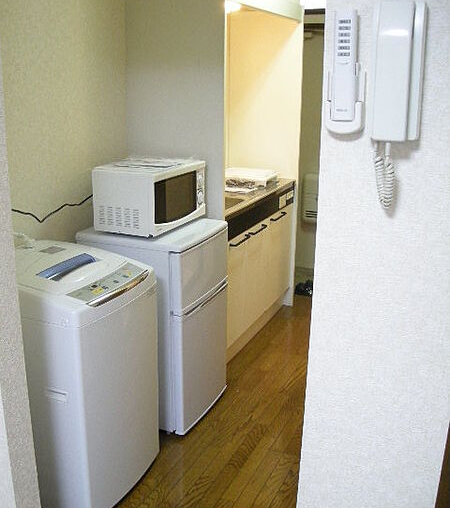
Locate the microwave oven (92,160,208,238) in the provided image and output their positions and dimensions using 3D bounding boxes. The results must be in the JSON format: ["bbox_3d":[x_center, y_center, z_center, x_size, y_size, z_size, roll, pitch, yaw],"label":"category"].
[{"bbox_3d":[-0.318,-0.255,2.649,0.300,0.268,0.465,8,18,22],"label":"microwave oven"}]

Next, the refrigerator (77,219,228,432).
[{"bbox_3d":[-0.297,0.301,2.766,0.515,0.850,0.483,8,18,22],"label":"refrigerator"}]

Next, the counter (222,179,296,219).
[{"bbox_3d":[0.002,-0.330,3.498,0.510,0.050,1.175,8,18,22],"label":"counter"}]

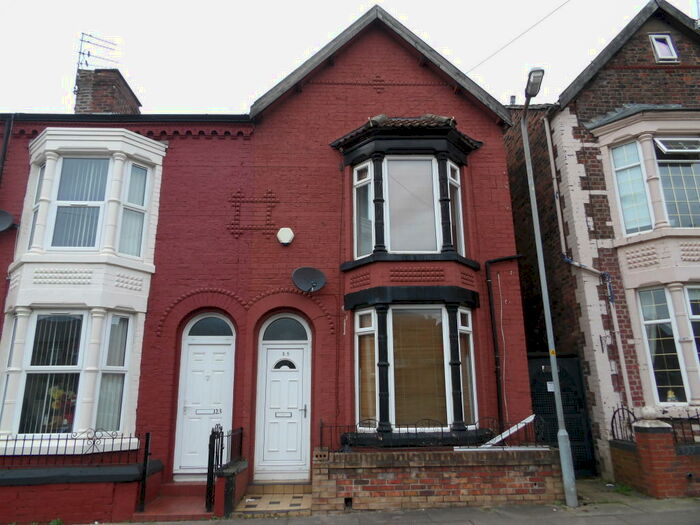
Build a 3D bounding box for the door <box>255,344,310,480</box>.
[{"bbox_3d":[-1.091,2.452,8.063,0.891,2.148,0.100,0,-15,-2],"label":"door"}]

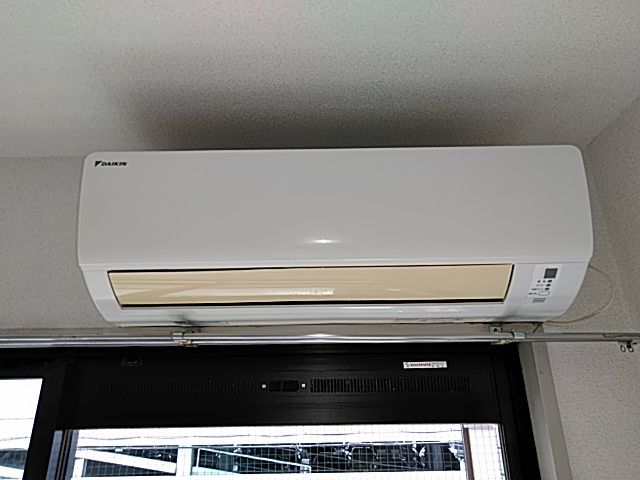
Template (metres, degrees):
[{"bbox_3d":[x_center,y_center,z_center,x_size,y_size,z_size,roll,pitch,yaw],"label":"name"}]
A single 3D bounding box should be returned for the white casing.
[{"bbox_3d":[0.023,-0.009,0.872,0.780,0.268,0.235,-1,-22,0],"label":"white casing"}]

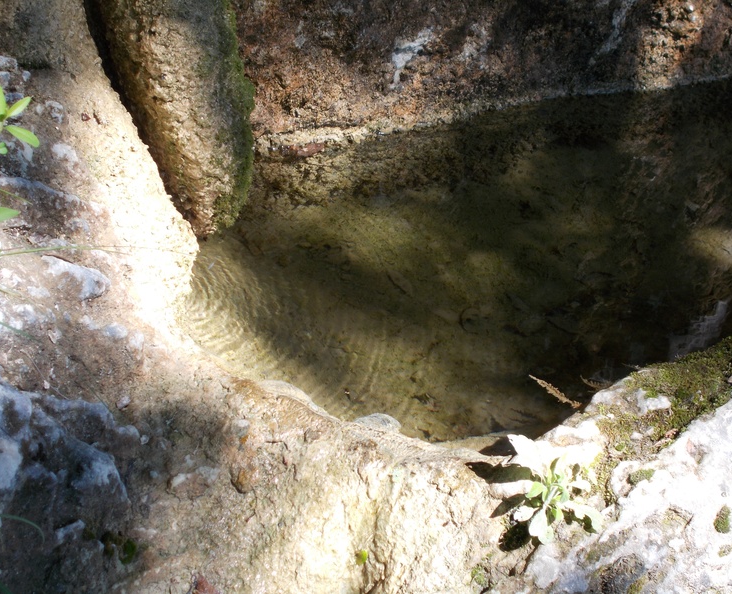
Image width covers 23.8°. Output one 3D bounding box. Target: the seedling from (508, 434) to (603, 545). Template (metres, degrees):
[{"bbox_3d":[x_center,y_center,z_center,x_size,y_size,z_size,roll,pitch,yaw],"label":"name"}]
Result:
[{"bbox_3d":[0.240,0.244,2.200,0.120,0.090,0.115,0,44,0],"label":"seedling"}]

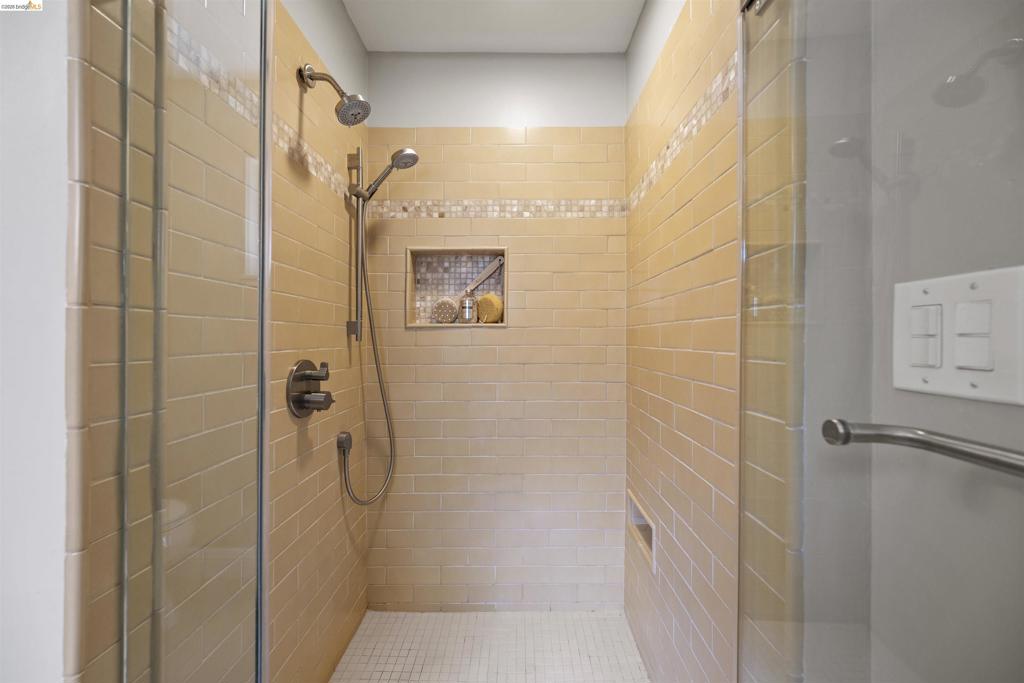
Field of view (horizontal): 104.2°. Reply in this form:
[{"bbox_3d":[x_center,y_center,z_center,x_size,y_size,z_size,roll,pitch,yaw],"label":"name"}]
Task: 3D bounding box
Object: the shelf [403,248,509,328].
[{"bbox_3d":[-0.231,-0.225,1.722,0.427,0.335,0.105,0,0,0],"label":"shelf"}]

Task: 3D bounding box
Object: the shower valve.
[{"bbox_3d":[-0.567,0.138,1.167,0.092,0.170,0.170,0,0,1],"label":"shower valve"}]

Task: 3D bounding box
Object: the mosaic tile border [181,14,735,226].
[{"bbox_3d":[-0.067,-0.556,1.178,1.090,0.082,1.010,0,0,1],"label":"mosaic tile border"}]

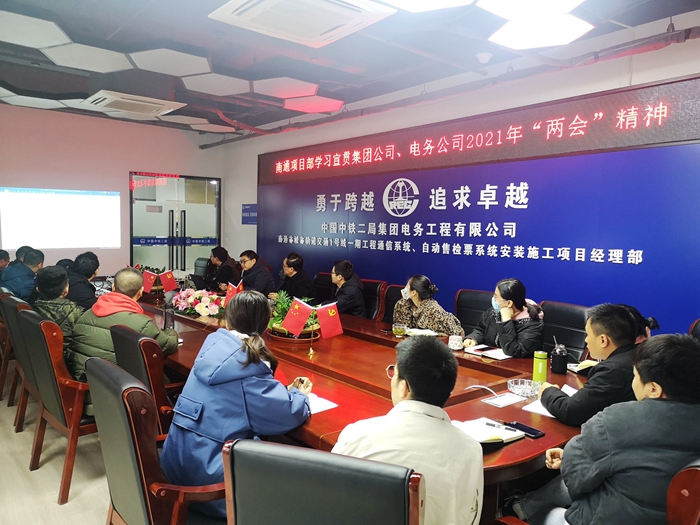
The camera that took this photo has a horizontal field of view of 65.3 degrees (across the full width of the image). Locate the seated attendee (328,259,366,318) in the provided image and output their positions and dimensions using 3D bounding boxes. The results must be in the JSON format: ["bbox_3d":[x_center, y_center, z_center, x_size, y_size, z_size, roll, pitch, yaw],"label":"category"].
[{"bbox_3d":[-0.139,0.598,5.439,0.800,1.270,0.540,-1,4,-24],"label":"seated attendee"}]

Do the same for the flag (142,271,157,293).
[{"bbox_3d":[-2.053,0.200,5.600,0.155,0.235,0.030,-1,4,-25],"label":"flag"}]

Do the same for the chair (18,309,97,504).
[{"bbox_3d":[-1.631,0.804,3.377,0.640,1.060,0.610,-2,5,-41],"label":"chair"}]

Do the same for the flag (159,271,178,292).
[{"bbox_3d":[-2.001,0.209,6.020,0.150,0.215,0.030,1,4,-6],"label":"flag"}]

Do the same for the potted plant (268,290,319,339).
[{"bbox_3d":[-0.445,0.417,4.340,0.400,0.370,0.400,1,4,0],"label":"potted plant"}]

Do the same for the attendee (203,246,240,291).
[{"bbox_3d":[-1.785,0.434,7.380,0.780,1.290,0.550,0,4,-22],"label":"attendee"}]

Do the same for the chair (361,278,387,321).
[{"bbox_3d":[0.061,0.715,6.158,0.660,1.050,0.610,-2,5,-39],"label":"chair"}]

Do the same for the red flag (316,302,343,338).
[{"bbox_3d":[-0.140,0.402,3.780,0.165,0.230,0.030,3,4,27],"label":"red flag"}]

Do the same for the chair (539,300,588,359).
[{"bbox_3d":[1.595,0.869,4.280,0.660,1.050,0.610,-2,5,-39],"label":"chair"}]

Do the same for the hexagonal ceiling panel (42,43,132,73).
[{"bbox_3d":[-2.366,-1.877,4.970,0.800,0.060,0.710,-2,5,-40],"label":"hexagonal ceiling panel"}]

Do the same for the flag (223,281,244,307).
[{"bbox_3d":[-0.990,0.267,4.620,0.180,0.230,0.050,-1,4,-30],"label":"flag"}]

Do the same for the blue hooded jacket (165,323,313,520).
[{"bbox_3d":[-0.472,0.622,2.297,0.600,0.750,0.550,-2,5,-39],"label":"blue hooded jacket"}]

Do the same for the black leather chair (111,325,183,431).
[{"bbox_3d":[-0.926,0.843,2.956,0.640,1.060,0.600,-2,5,-41],"label":"black leather chair"}]

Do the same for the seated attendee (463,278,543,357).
[{"bbox_3d":[1.245,0.753,4.151,0.720,1.280,0.580,0,4,-24],"label":"seated attendee"}]

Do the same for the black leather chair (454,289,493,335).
[{"bbox_3d":[0.980,0.808,5.027,0.610,1.050,0.660,5,5,42],"label":"black leather chair"}]

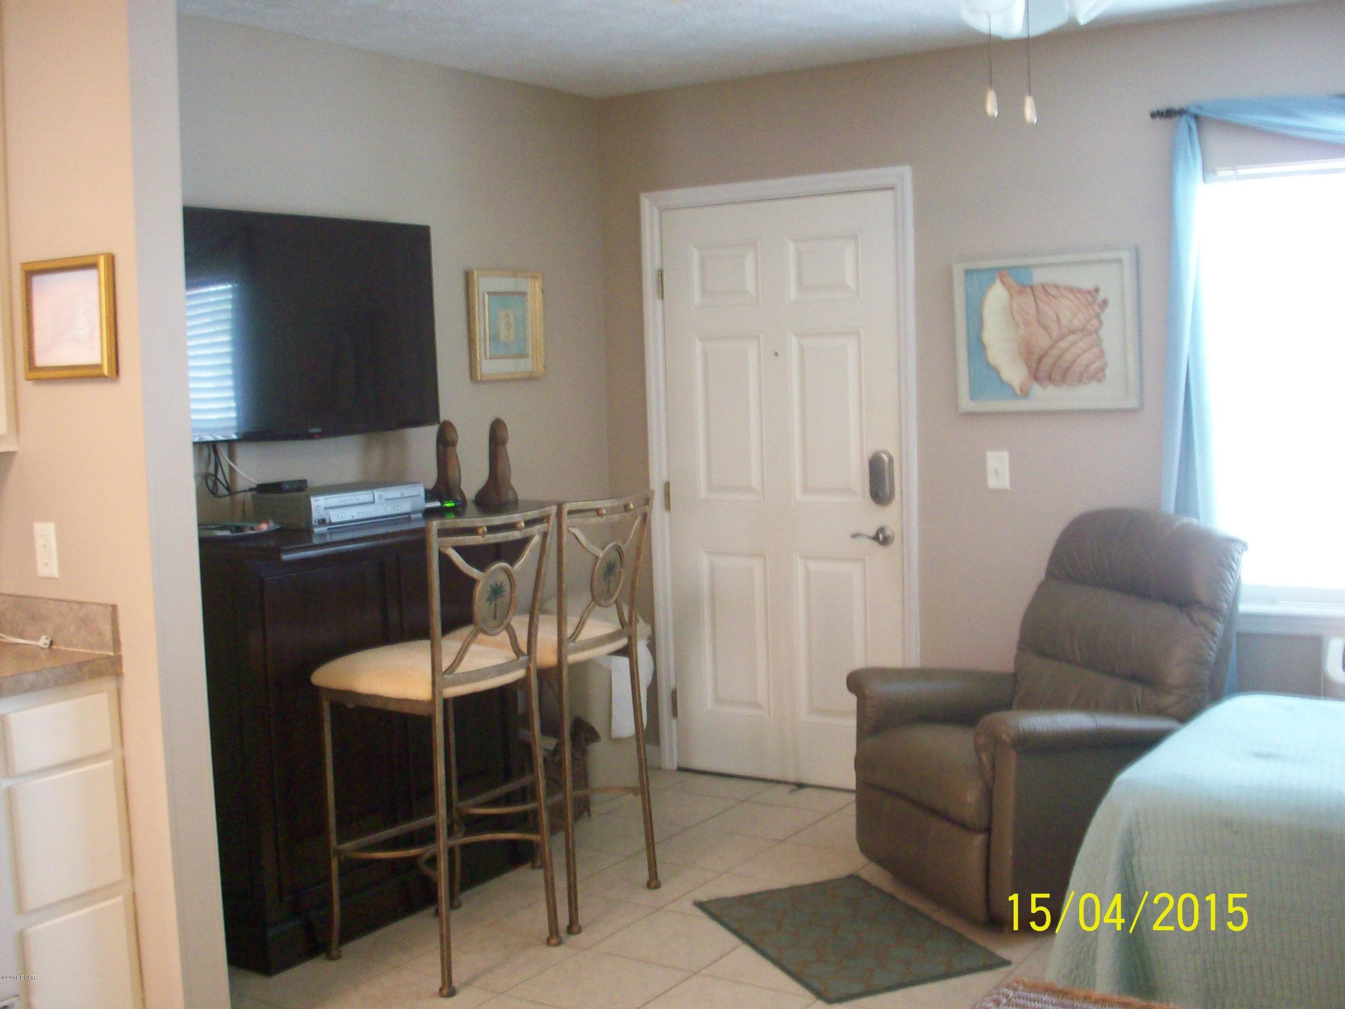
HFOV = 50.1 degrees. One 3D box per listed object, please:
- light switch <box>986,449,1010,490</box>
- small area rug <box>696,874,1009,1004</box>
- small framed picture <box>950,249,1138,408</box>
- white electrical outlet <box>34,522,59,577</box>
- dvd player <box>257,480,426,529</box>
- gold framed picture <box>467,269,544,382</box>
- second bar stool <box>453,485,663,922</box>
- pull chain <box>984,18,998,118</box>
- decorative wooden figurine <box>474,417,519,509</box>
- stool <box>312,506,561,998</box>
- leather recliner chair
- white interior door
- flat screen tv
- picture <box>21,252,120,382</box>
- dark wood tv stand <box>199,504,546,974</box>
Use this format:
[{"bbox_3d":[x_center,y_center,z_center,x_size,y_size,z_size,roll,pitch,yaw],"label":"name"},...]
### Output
[{"bbox_3d":[1.034,-0.108,4.587,0.073,0.117,0.012,1,5,34],"label":"light switch"},{"bbox_3d":[0.440,1.095,3.696,0.500,0.010,0.740,-4,6,-24],"label":"small area rug"},{"bbox_3d":[1.131,-0.519,4.361,0.575,0.475,0.030,2,6,34],"label":"small framed picture"},{"bbox_3d":[-1.288,0.094,2.960,0.074,0.117,0.008,2,6,34],"label":"white electrical outlet"},{"bbox_3d":[-0.931,0.008,4.031,0.240,0.098,0.425,1,5,34],"label":"dvd player"},{"bbox_3d":[-0.550,-0.596,4.806,0.033,0.345,0.345,2,6,34],"label":"gold framed picture"},{"bbox_3d":[-0.331,0.539,4.015,0.490,1.125,0.460,1,5,34],"label":"second bar stool"},{"bbox_3d":[0.566,-0.778,2.550,0.020,0.180,0.020,2,6,34],"label":"pull chain"},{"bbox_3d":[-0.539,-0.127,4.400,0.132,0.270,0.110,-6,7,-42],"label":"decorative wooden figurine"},{"bbox_3d":[-0.593,0.576,3.621,0.490,1.125,0.460,1,5,34],"label":"stool"},{"bbox_3d":[1.042,0.554,4.016,0.870,1.020,0.798,-3,5,-22],"label":"leather recliner chair"},{"bbox_3d":[0.378,-0.029,4.958,0.905,2.030,0.050,2,6,34],"label":"white interior door"},{"bbox_3d":[-1.055,-0.511,4.075,0.070,0.615,1.030,1,5,34],"label":"flat screen tv"},{"bbox_3d":[-1.234,-0.379,2.936,0.265,0.243,0.030,1,5,34],"label":"picture"},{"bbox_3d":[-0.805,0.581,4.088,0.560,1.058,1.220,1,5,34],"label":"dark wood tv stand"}]

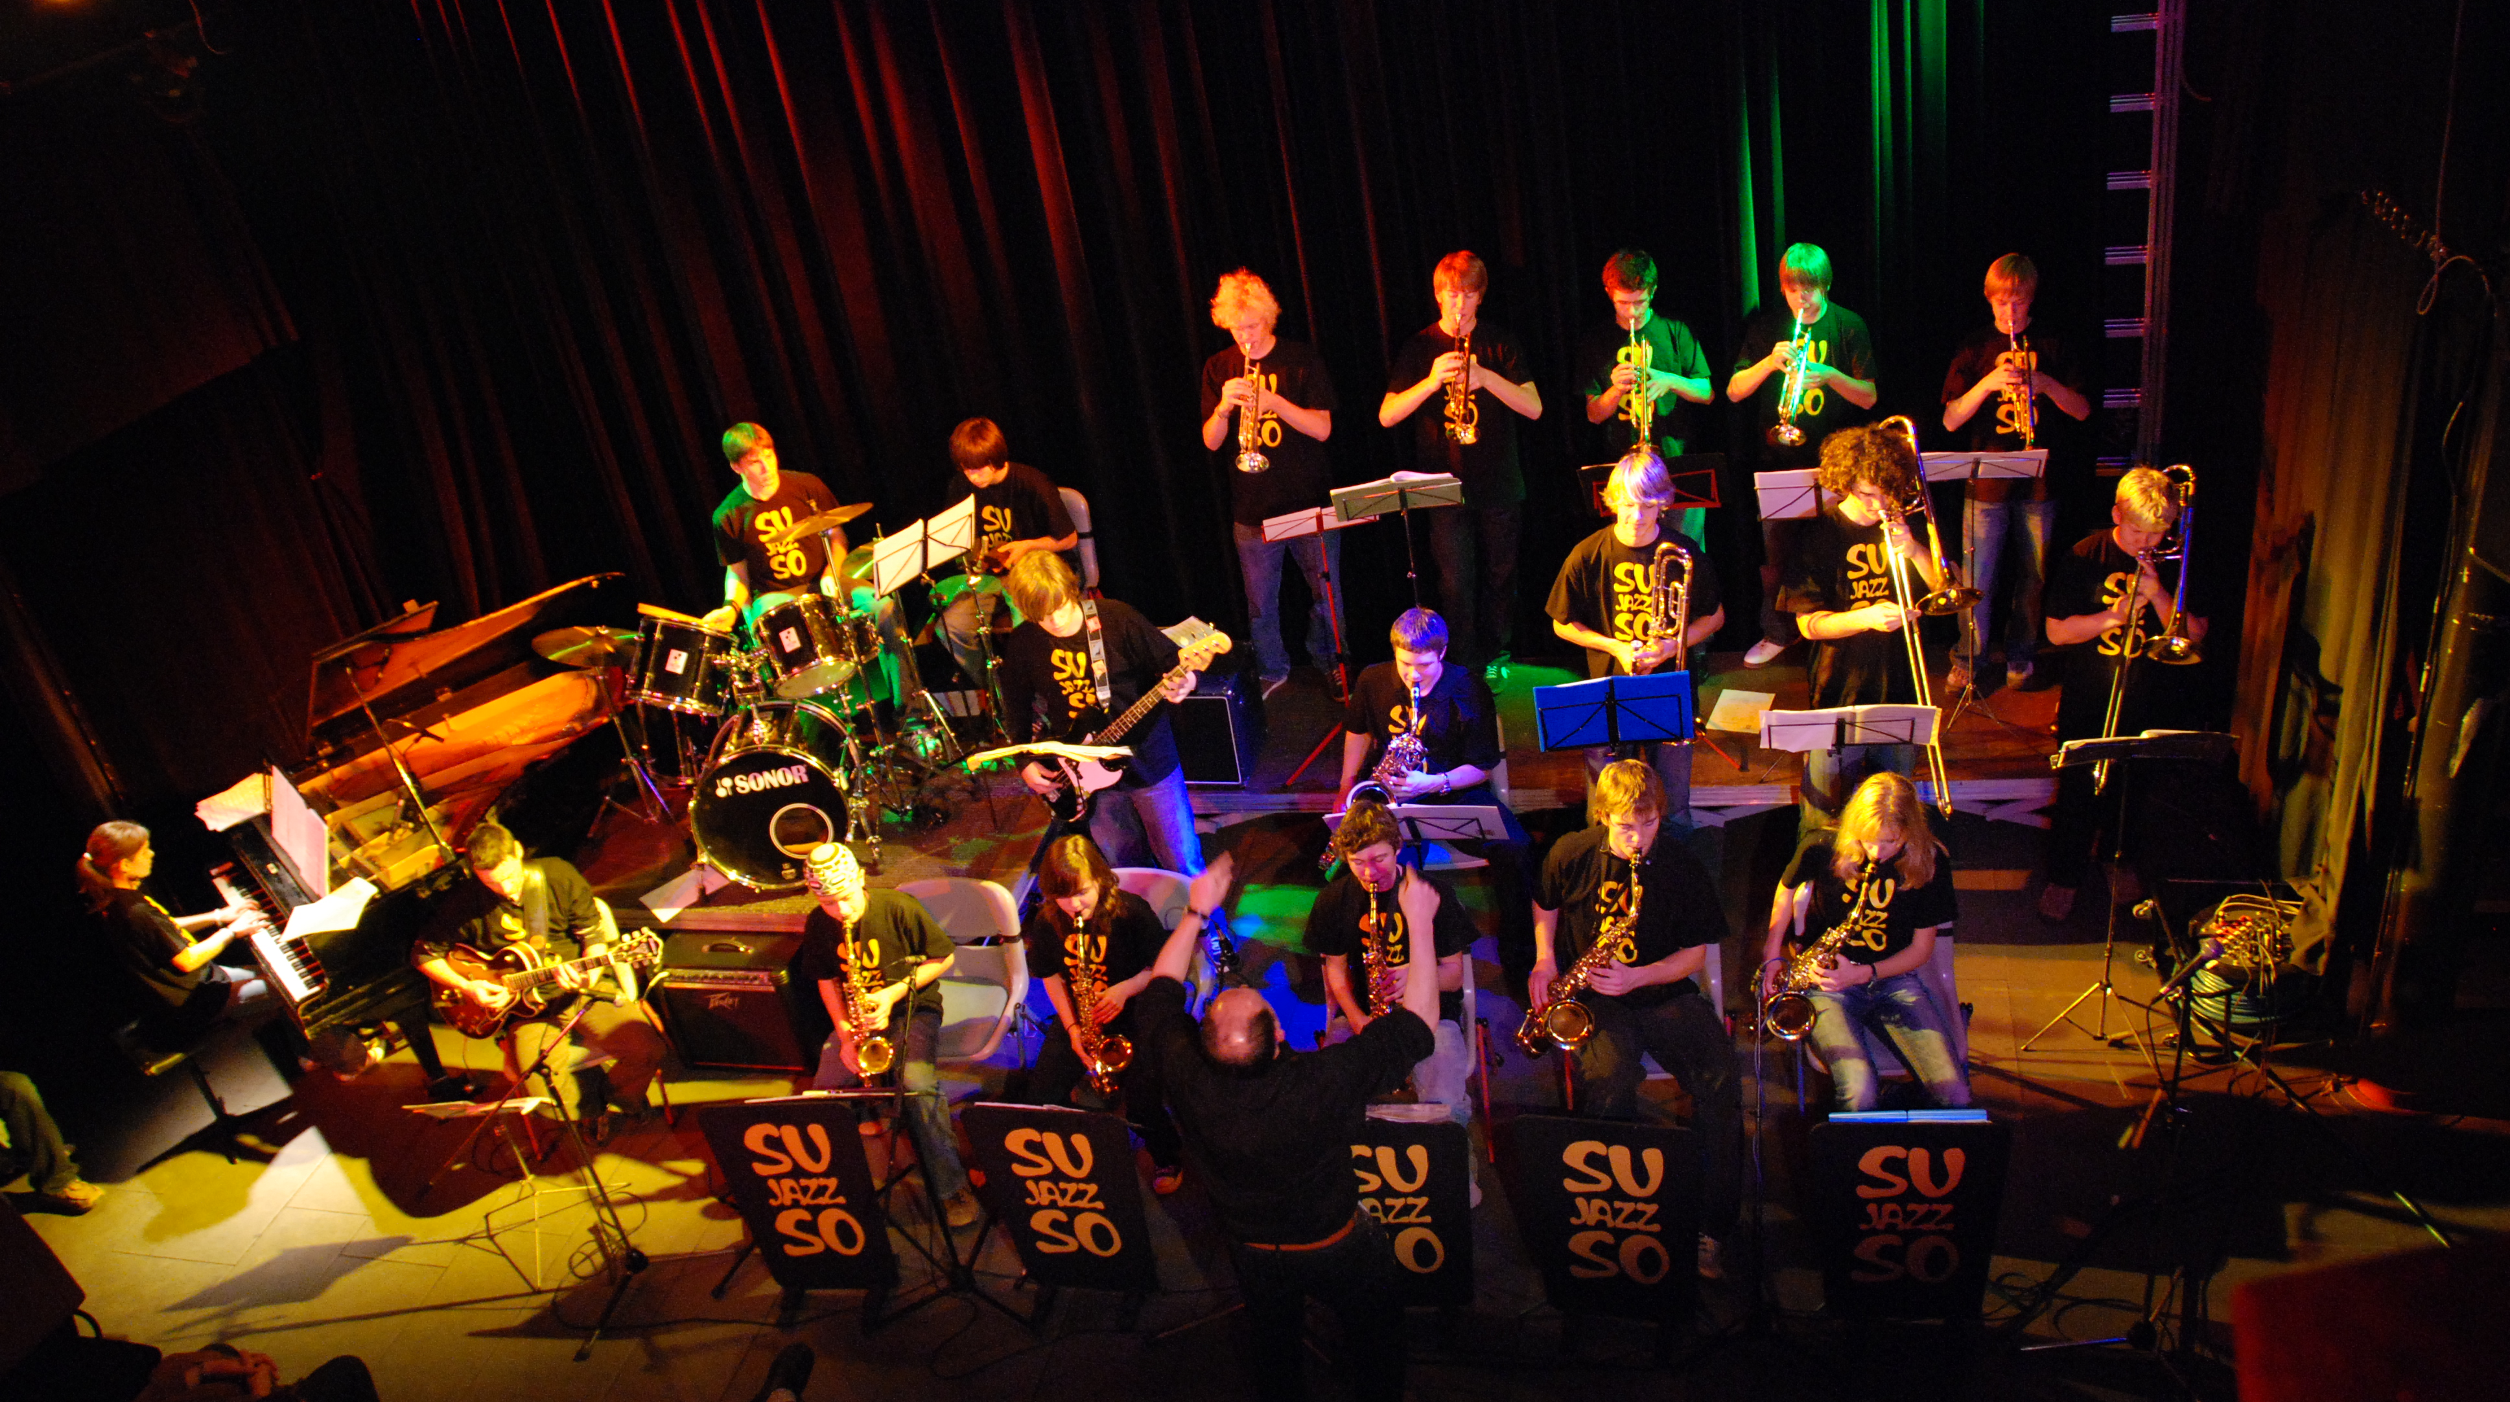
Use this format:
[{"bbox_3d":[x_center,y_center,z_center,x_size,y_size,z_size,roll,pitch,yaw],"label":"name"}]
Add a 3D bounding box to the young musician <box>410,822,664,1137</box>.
[{"bbox_3d":[-2.531,0.996,6.865,0.680,1.220,0.760,-23,32,-20],"label":"young musician"}]

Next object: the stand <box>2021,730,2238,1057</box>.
[{"bbox_3d":[2.734,0.599,5.909,0.520,1.200,0.480,-4,31,11],"label":"stand"}]

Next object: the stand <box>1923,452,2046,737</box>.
[{"bbox_3d":[2.709,-0.421,7.082,0.470,1.130,0.420,-2,31,14],"label":"stand"}]

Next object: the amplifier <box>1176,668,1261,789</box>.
[{"bbox_3d":[-0.252,0.078,7.439,0.460,0.430,0.300,-1,29,18],"label":"amplifier"}]

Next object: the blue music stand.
[{"bbox_3d":[1.276,0.432,6.524,0.530,1.180,0.480,8,37,29],"label":"blue music stand"}]

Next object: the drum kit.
[{"bbox_3d":[-1.967,-0.061,7.381,1.600,1.270,1.200,-10,28,0],"label":"drum kit"}]

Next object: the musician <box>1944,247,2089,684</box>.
[{"bbox_3d":[2.828,-0.819,7.111,0.550,1.740,0.450,0,32,18],"label":"musician"}]

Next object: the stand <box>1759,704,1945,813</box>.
[{"bbox_3d":[1.962,0.473,6.210,0.550,1.200,0.480,3,35,23],"label":"stand"}]

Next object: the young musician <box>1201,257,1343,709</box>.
[{"bbox_3d":[0.082,-0.801,7.540,0.560,1.760,0.450,-6,28,7],"label":"young musician"}]

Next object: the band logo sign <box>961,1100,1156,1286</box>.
[{"bbox_3d":[-0.545,1.484,5.565,0.530,0.645,0.050,-3,26,20],"label":"band logo sign"}]

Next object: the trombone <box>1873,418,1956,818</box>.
[{"bbox_3d":[2.115,-0.264,5.985,0.260,1.255,0.220,-13,-2,19],"label":"trombone"}]

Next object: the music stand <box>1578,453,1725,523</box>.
[{"bbox_3d":[1.589,-0.427,7.412,0.500,1.160,0.440,-2,31,14],"label":"music stand"}]

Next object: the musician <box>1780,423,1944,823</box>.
[{"bbox_3d":[2.140,-0.087,6.623,0.620,1.840,0.500,-9,30,2],"label":"musician"}]

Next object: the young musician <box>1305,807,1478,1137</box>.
[{"bbox_3d":[0.483,0.911,5.947,0.580,1.270,0.700,-7,32,8],"label":"young musician"}]

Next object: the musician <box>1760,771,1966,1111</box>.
[{"bbox_3d":[1.732,0.802,5.371,0.580,1.260,0.820,-2,29,15],"label":"musician"}]

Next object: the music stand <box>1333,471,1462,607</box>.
[{"bbox_3d":[0.650,-0.391,7.645,0.500,1.160,0.440,-6,30,7],"label":"music stand"}]

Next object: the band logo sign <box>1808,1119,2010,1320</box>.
[{"bbox_3d":[1.660,1.340,4.796,0.500,0.660,0.080,-2,29,15],"label":"band logo sign"}]

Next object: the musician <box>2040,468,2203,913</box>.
[{"bbox_3d":[2.794,0.000,6.124,0.560,1.620,0.480,6,32,28],"label":"musician"}]

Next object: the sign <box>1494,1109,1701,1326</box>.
[{"bbox_3d":[0.954,1.424,5.155,0.530,0.649,0.050,0,24,18],"label":"sign"}]

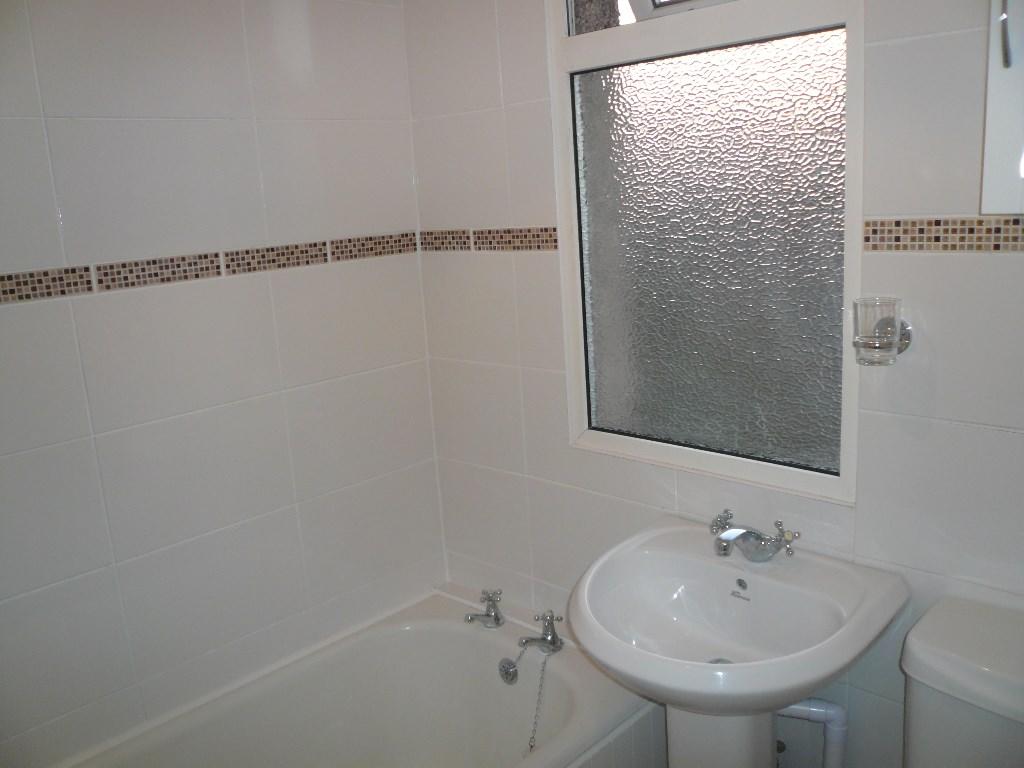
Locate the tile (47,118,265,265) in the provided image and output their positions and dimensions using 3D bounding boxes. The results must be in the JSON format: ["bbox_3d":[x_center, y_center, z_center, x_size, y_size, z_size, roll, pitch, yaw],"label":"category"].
[{"bbox_3d":[-0.639,-0.361,1.523,0.009,0.250,0.400,9,17,43],"label":"tile"}]

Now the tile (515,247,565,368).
[{"bbox_3d":[0.061,-0.150,1.747,0.130,0.250,0.009,8,17,43],"label":"tile"}]

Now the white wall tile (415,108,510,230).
[{"bbox_3d":[-0.114,-0.469,1.843,0.298,0.250,0.009,8,17,42],"label":"white wall tile"}]

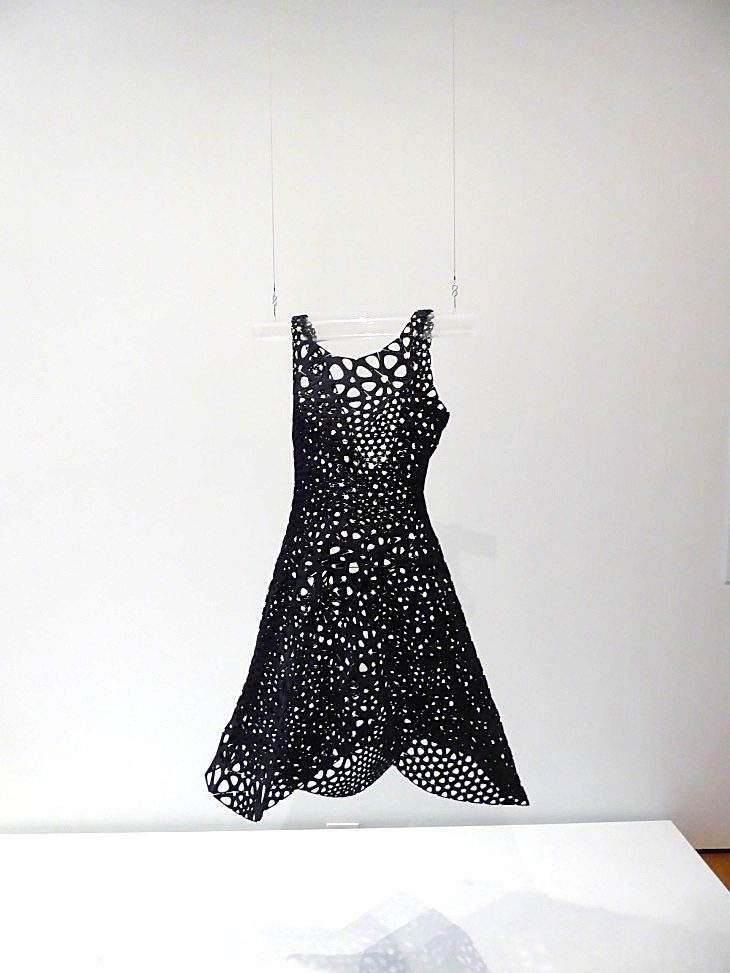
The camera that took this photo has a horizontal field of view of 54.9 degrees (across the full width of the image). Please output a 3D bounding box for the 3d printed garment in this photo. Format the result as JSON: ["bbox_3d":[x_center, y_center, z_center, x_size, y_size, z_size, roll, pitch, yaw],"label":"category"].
[{"bbox_3d":[-0.001,0.155,1.399,0.637,0.998,0.320,0,4,12],"label":"3d printed garment"}]

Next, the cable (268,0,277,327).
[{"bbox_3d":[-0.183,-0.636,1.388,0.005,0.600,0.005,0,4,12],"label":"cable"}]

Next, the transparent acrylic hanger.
[{"bbox_3d":[-0.010,-0.307,1.372,0.439,0.034,0.032,0,4,12],"label":"transparent acrylic hanger"}]

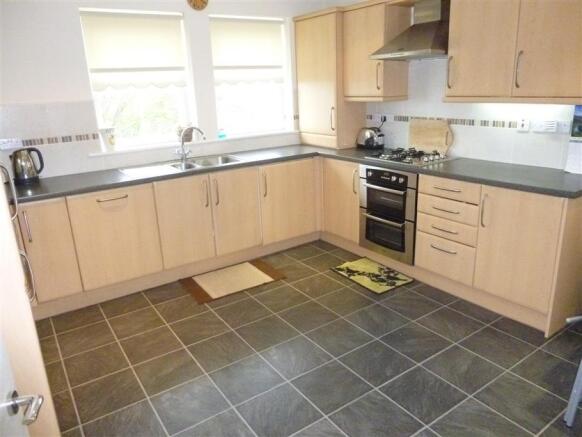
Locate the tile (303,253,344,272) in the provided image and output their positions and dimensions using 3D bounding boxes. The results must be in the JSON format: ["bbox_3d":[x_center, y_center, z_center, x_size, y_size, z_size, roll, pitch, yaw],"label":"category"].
[{"bbox_3d":[0.294,0.410,3.809,0.325,0.012,0.325,-13,20,-32],"label":"tile"}]

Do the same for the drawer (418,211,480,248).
[{"bbox_3d":[1.276,0.027,3.079,0.500,0.142,0.495,-13,20,-32],"label":"drawer"}]

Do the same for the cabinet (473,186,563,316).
[{"bbox_3d":[1.618,0.129,2.764,0.570,0.717,0.495,-13,20,-32],"label":"cabinet"}]

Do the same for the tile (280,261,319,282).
[{"bbox_3d":[0.024,0.467,3.602,0.325,0.010,0.325,-13,20,-32],"label":"tile"}]

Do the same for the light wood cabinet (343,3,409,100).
[{"bbox_3d":[0.774,-1.484,3.819,0.320,0.793,0.502,-13,20,-32],"label":"light wood cabinet"}]

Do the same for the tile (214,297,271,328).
[{"bbox_3d":[-0.340,0.677,3.005,0.322,0.010,0.322,-13,20,-32],"label":"tile"}]

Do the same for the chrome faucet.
[{"bbox_3d":[-0.887,-0.653,3.755,0.255,0.310,0.130,2,17,16],"label":"chrome faucet"}]

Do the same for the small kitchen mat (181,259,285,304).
[{"bbox_3d":[-0.489,0.504,3.517,0.759,0.012,0.532,-13,20,-30],"label":"small kitchen mat"}]

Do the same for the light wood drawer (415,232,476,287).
[{"bbox_3d":[1.263,0.246,3.152,0.380,0.287,0.499,-13,20,-32],"label":"light wood drawer"}]

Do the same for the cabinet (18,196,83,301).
[{"bbox_3d":[-1.837,0.166,3.187,0.299,0.727,0.570,-13,20,-32],"label":"cabinet"}]

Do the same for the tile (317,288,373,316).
[{"bbox_3d":[0.404,0.614,3.095,0.322,0.010,0.322,-13,20,-32],"label":"tile"}]

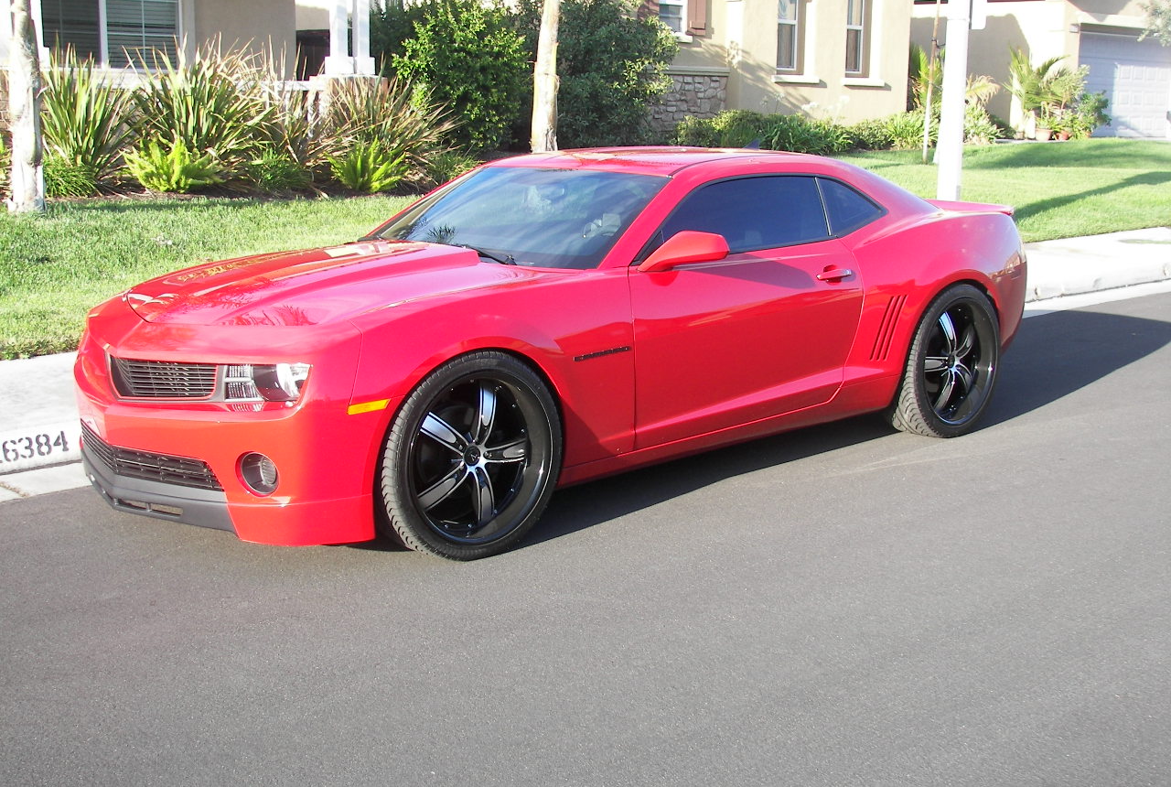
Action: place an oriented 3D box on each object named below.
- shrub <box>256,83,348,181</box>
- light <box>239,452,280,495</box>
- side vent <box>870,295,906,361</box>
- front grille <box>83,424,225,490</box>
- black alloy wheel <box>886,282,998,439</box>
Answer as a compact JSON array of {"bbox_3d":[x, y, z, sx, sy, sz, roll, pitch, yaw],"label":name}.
[{"bbox_3d":[-2.958,-2.719,16.257,0.908,1.030,0.834,-1,10,-10],"label":"shrub"},{"bbox_3d":[-1.047,0.257,4.998,0.125,0.145,0.080,7,13,31],"label":"light"},{"bbox_3d":[1.312,-0.290,6.791,0.260,0.285,0.050,-10,12,-42],"label":"side vent"},{"bbox_3d":[-1.588,0.220,5.407,0.160,0.130,1.040,-10,12,-42],"label":"front grille"},{"bbox_3d":[1.633,-0.154,7.328,0.730,0.730,0.310,-10,12,-42],"label":"black alloy wheel"}]

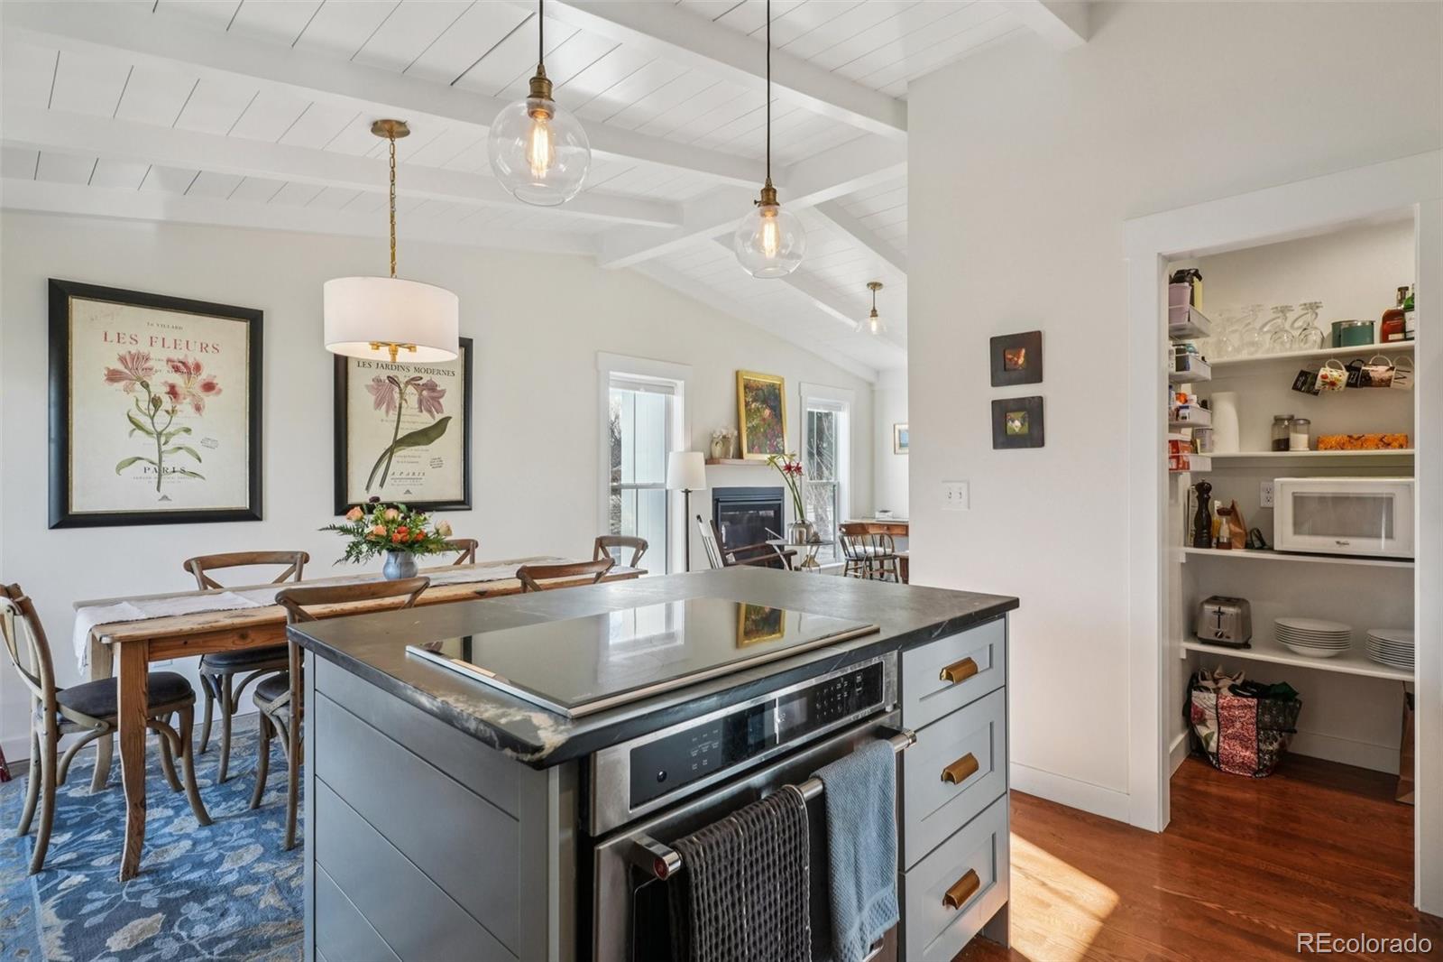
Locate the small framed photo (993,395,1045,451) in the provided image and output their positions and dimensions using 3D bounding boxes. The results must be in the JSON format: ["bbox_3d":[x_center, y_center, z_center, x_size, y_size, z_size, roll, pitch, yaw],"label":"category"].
[{"bbox_3d":[1.185,-0.230,2.556,0.197,0.200,0.020,0,0,41],"label":"small framed photo"}]

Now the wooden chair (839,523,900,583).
[{"bbox_3d":[1.540,0.865,6.600,0.480,0.760,0.470,0,0,-43],"label":"wooden chair"}]

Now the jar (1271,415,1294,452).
[{"bbox_3d":[2.491,-0.209,2.840,0.083,0.165,0.083,0,0,-43],"label":"jar"}]

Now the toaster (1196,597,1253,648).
[{"bbox_3d":[2.337,0.637,2.979,0.178,0.200,0.280,0,0,44],"label":"toaster"}]

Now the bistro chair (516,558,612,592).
[{"bbox_3d":[-0.860,0.790,3.050,0.470,0.880,0.520,0,0,-44],"label":"bistro chair"}]

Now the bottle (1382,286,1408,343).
[{"bbox_3d":[2.691,-0.649,2.530,0.115,0.242,0.070,0,0,44],"label":"bottle"}]

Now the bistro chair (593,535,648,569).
[{"bbox_3d":[-0.760,0.790,3.590,0.500,0.900,0.470,0,0,-43],"label":"bistro chair"}]

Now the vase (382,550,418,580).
[{"bbox_3d":[-1.532,0.403,3.059,0.148,0.160,0.148,0,0,44],"label":"vase"}]

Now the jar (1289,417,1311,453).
[{"bbox_3d":[2.466,-0.195,2.730,0.067,0.145,0.067,0,0,41],"label":"jar"}]

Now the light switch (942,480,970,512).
[{"bbox_3d":[0.997,0.062,2.725,0.118,0.120,0.012,0,0,41],"label":"light switch"}]

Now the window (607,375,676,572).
[{"bbox_3d":[-0.615,0.035,5.250,0.700,1.690,0.100,0,0,-44],"label":"window"}]

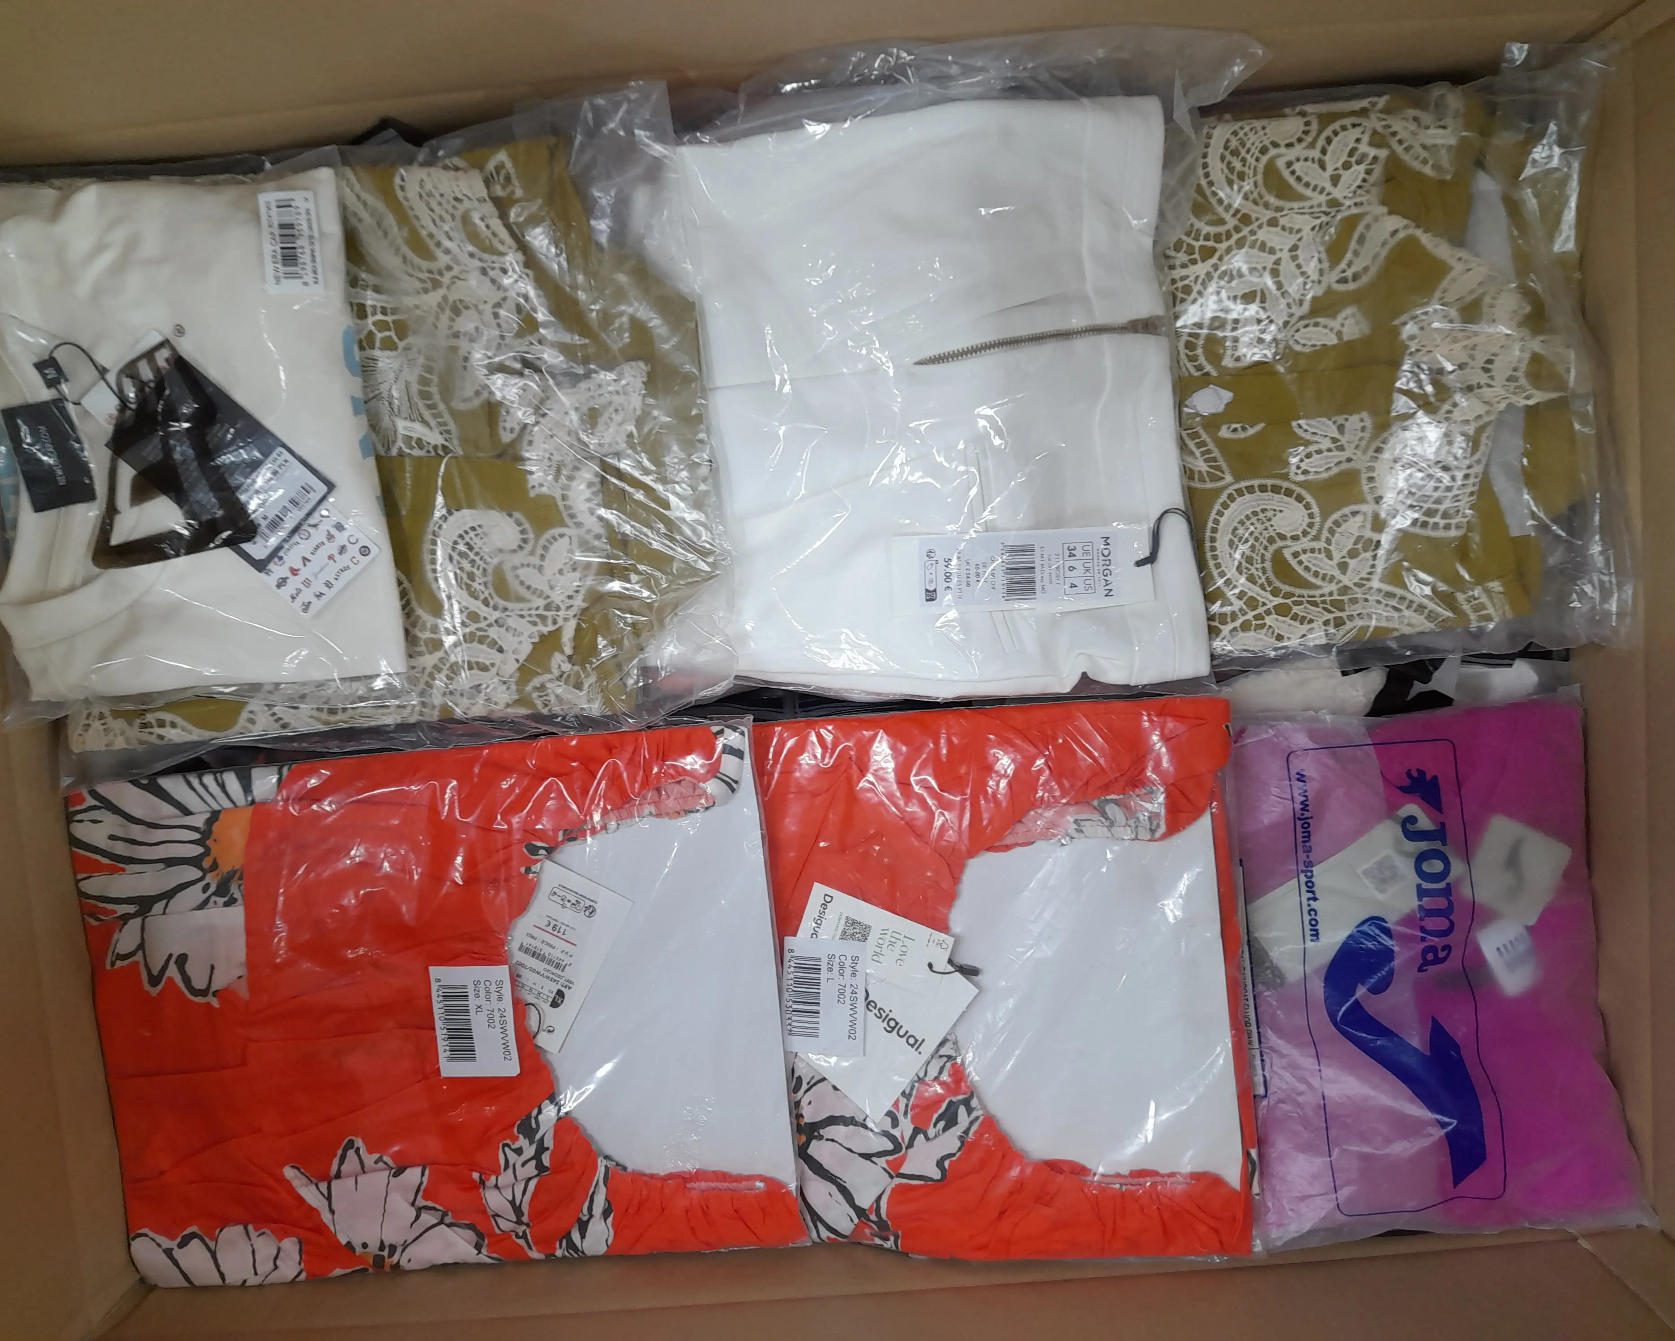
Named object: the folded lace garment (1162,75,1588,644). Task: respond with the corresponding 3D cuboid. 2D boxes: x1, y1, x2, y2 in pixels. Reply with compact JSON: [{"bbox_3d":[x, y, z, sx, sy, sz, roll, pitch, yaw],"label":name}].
[{"bbox_3d":[0.225,-0.126,0.572,0.164,0.037,0.227,-3,96,2],"label":"folded lace garment"}]

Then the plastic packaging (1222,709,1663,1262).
[{"bbox_3d":[0.264,0.136,0.605,0.173,0.045,0.246,-3,96,2],"label":"plastic packaging"}]

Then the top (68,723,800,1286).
[{"bbox_3d":[-0.186,0.155,0.619,0.319,0.035,0.254,-3,96,2],"label":"top"}]

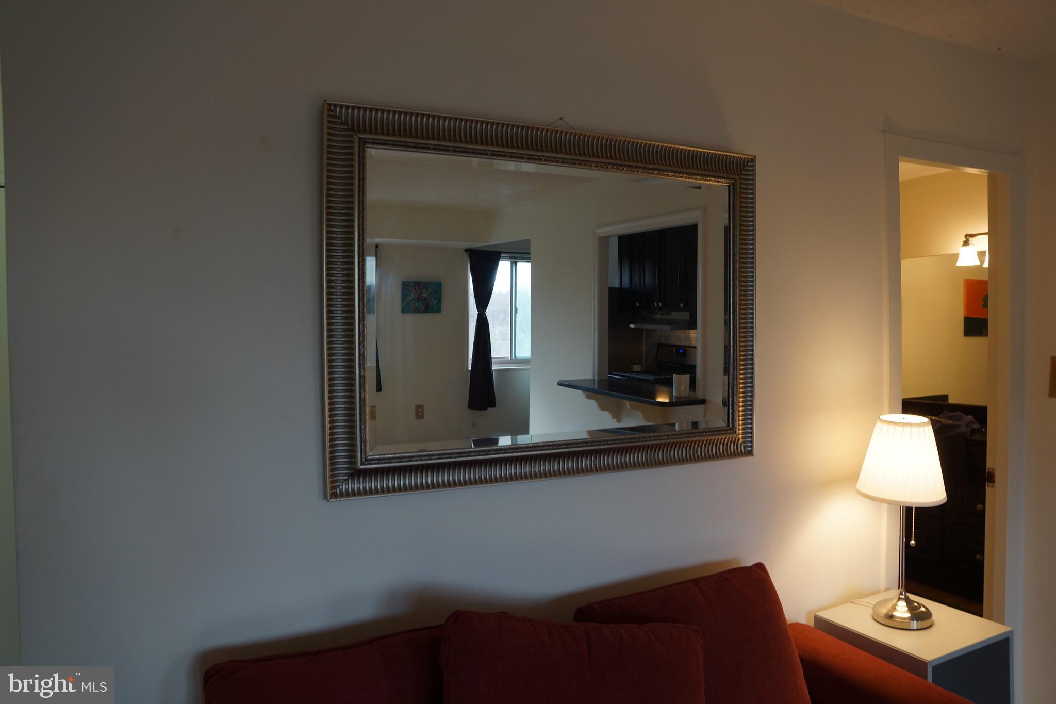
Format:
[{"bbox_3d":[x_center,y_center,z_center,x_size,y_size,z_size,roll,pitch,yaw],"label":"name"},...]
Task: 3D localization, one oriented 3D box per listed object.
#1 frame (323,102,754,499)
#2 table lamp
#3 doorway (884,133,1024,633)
[{"bbox_3d":[0.099,-0.113,1.712,1.149,0.825,0.050,-1,1,-25],"label":"frame"},{"bbox_3d":[1.049,0.460,1.966,0.220,0.550,0.220,-1,1,-25],"label":"table lamp"},{"bbox_3d":[1.423,0.366,2.413,0.715,2.112,0.130,-1,1,-25],"label":"doorway"}]

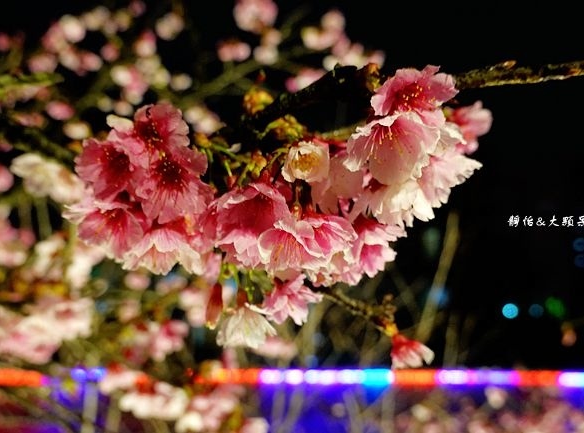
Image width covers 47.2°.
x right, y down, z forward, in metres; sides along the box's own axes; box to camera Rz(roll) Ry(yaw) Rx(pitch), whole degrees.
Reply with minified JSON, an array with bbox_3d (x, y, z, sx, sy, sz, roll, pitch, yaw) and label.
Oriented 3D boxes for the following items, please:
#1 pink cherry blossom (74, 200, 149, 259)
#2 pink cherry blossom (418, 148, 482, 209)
[{"bbox_3d":[-0.076,0.001,0.295,0.033,0.031,0.019,-2,30,11],"label":"pink cherry blossom"},{"bbox_3d":[0.068,-0.023,0.315,0.035,0.021,0.035,-41,-12,2],"label":"pink cherry blossom"}]

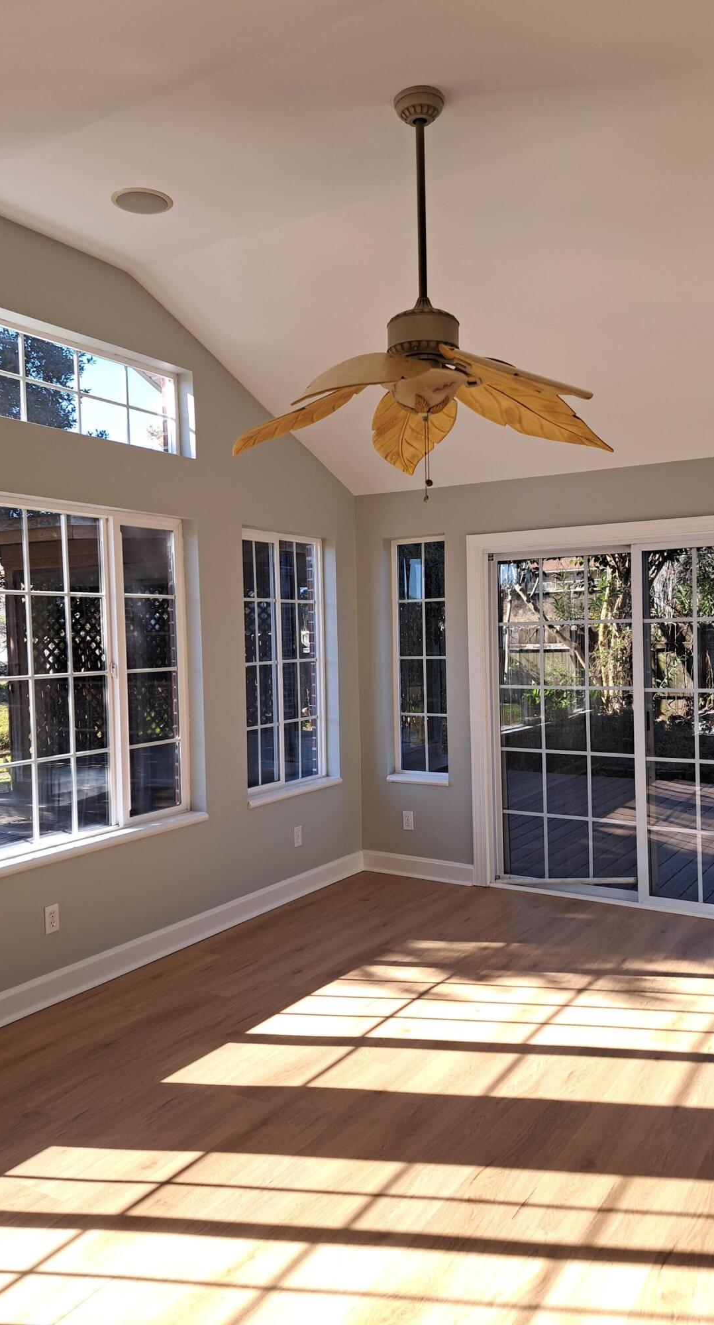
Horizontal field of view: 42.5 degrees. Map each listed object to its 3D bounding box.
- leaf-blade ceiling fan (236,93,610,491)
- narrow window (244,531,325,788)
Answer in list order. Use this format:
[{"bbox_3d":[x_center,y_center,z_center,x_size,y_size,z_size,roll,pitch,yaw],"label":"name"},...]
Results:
[{"bbox_3d":[0.211,-1.157,2.902,1.300,1.251,1.300,0,2,32],"label":"leaf-blade ceiling fan"},{"bbox_3d":[-0.428,-0.003,5.341,0.100,1.484,0.888,0,2,32],"label":"narrow window"}]

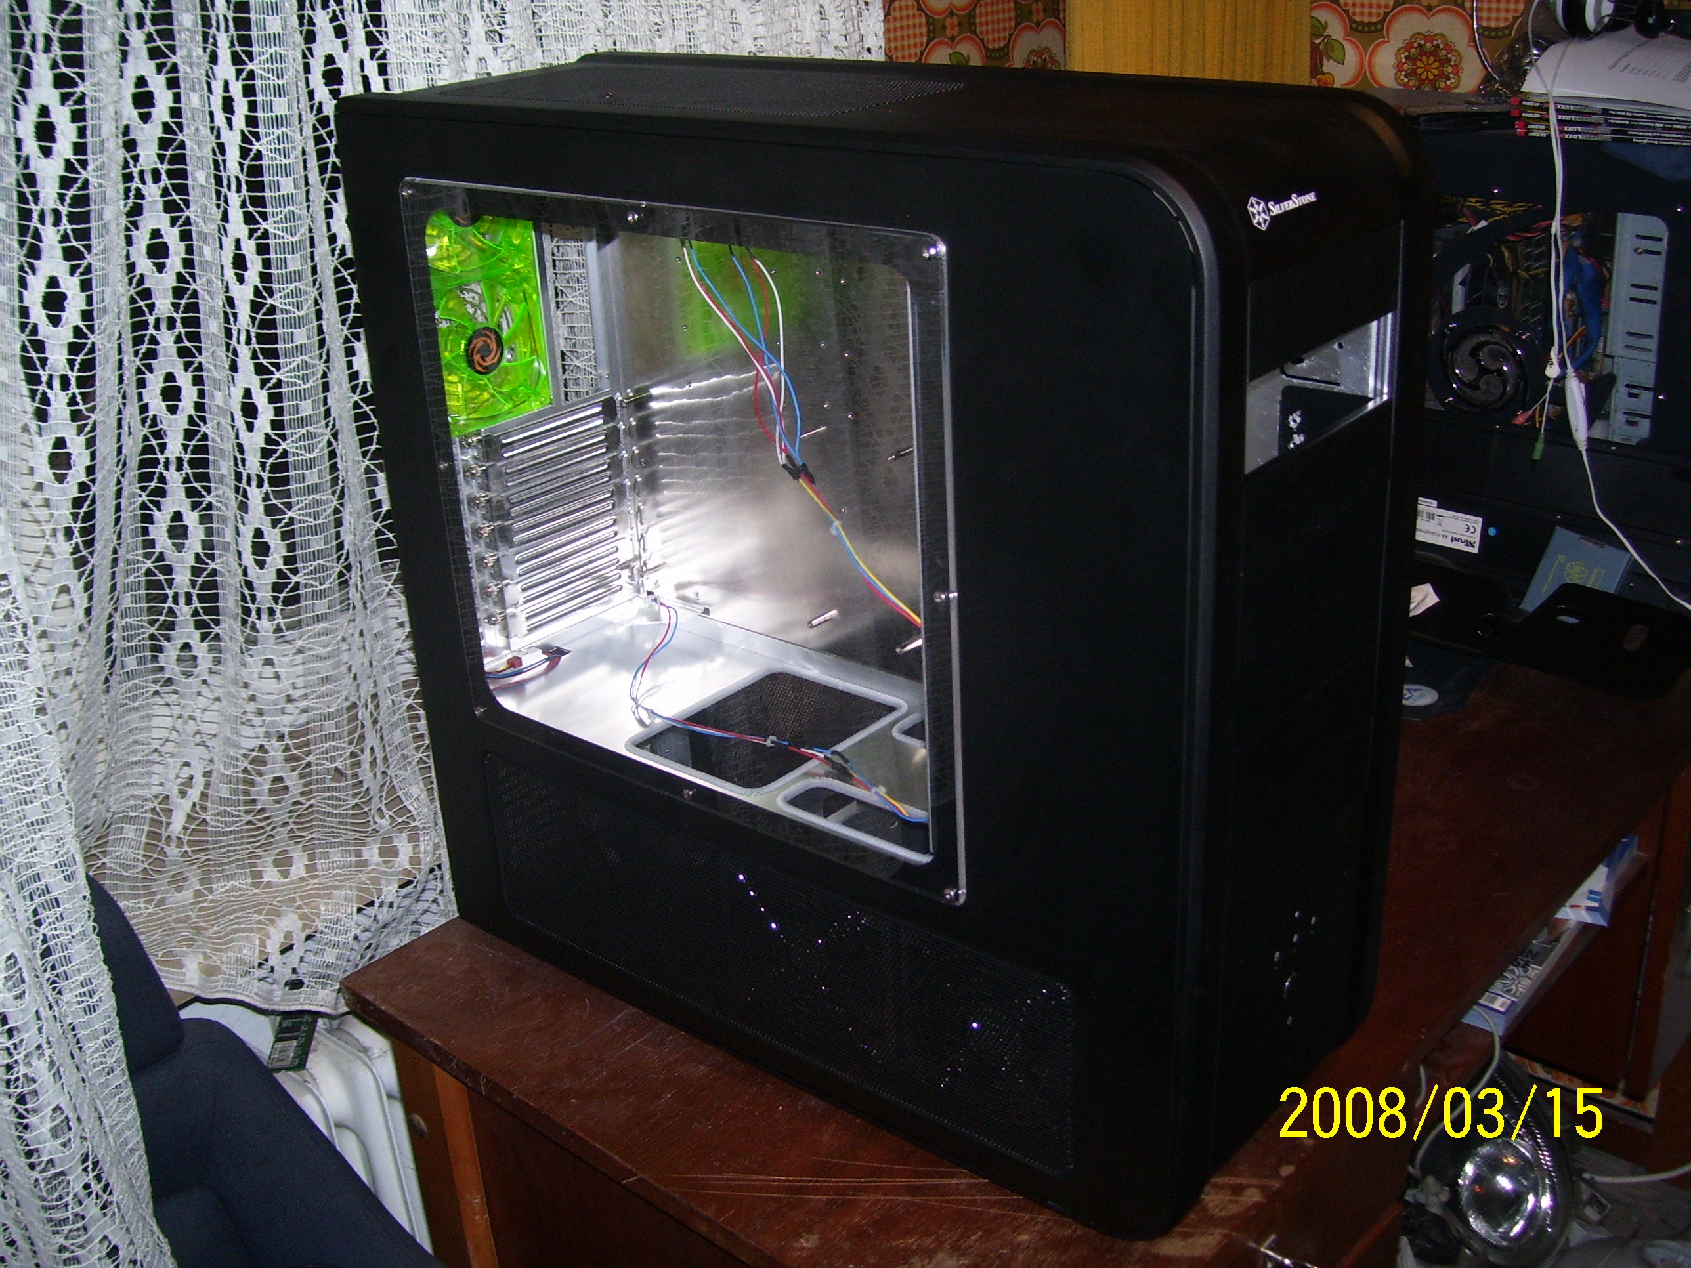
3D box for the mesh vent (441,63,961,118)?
[{"bbox_3d":[-0.086,-0.297,1.002,0.288,0.010,0.130,16,30,37],"label":"mesh vent"}]

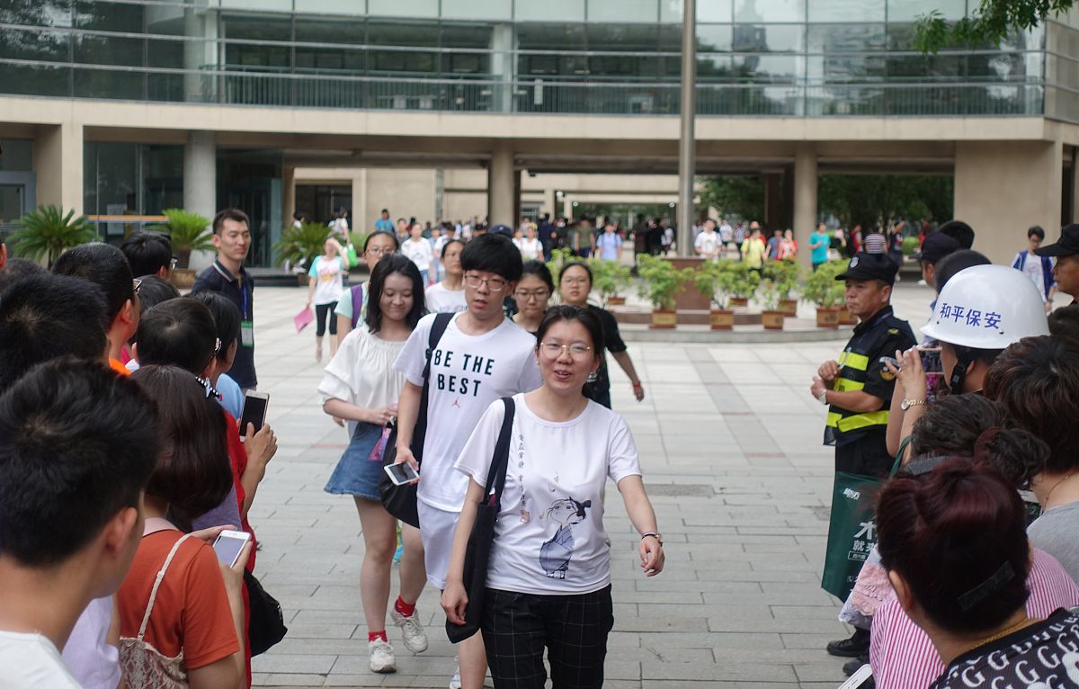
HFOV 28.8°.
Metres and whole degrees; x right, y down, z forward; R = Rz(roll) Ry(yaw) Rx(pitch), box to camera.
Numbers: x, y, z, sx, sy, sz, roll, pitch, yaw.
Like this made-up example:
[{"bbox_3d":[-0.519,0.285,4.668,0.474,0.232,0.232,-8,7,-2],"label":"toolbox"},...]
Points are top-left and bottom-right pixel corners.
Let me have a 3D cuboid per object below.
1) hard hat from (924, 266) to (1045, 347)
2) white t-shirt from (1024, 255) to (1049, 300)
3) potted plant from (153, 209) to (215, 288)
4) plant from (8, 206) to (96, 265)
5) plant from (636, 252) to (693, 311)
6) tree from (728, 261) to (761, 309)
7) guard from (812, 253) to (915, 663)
[{"bbox_3d":[0.945,-0.081,4.450,0.285,0.170,0.235,2,4,30],"label":"hard hat"},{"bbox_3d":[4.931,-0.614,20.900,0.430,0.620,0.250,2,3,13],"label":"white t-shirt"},{"bbox_3d":[-8.752,-2.373,51.500,1.620,1.950,1.550,1,3,2],"label":"potted plant"},{"bbox_3d":[-11.467,-2.556,49.500,2.050,1.500,1.950,1,3,2],"label":"plant"},{"bbox_3d":[1.788,-0.891,29.900,0.780,0.800,0.740,0,4,0],"label":"plant"},{"bbox_3d":[3.486,-1.007,35.600,0.580,0.860,0.560,1,3,2],"label":"tree"},{"bbox_3d":[1.328,0.469,8.473,0.380,1.675,0.470,-1,4,-30],"label":"guard"}]

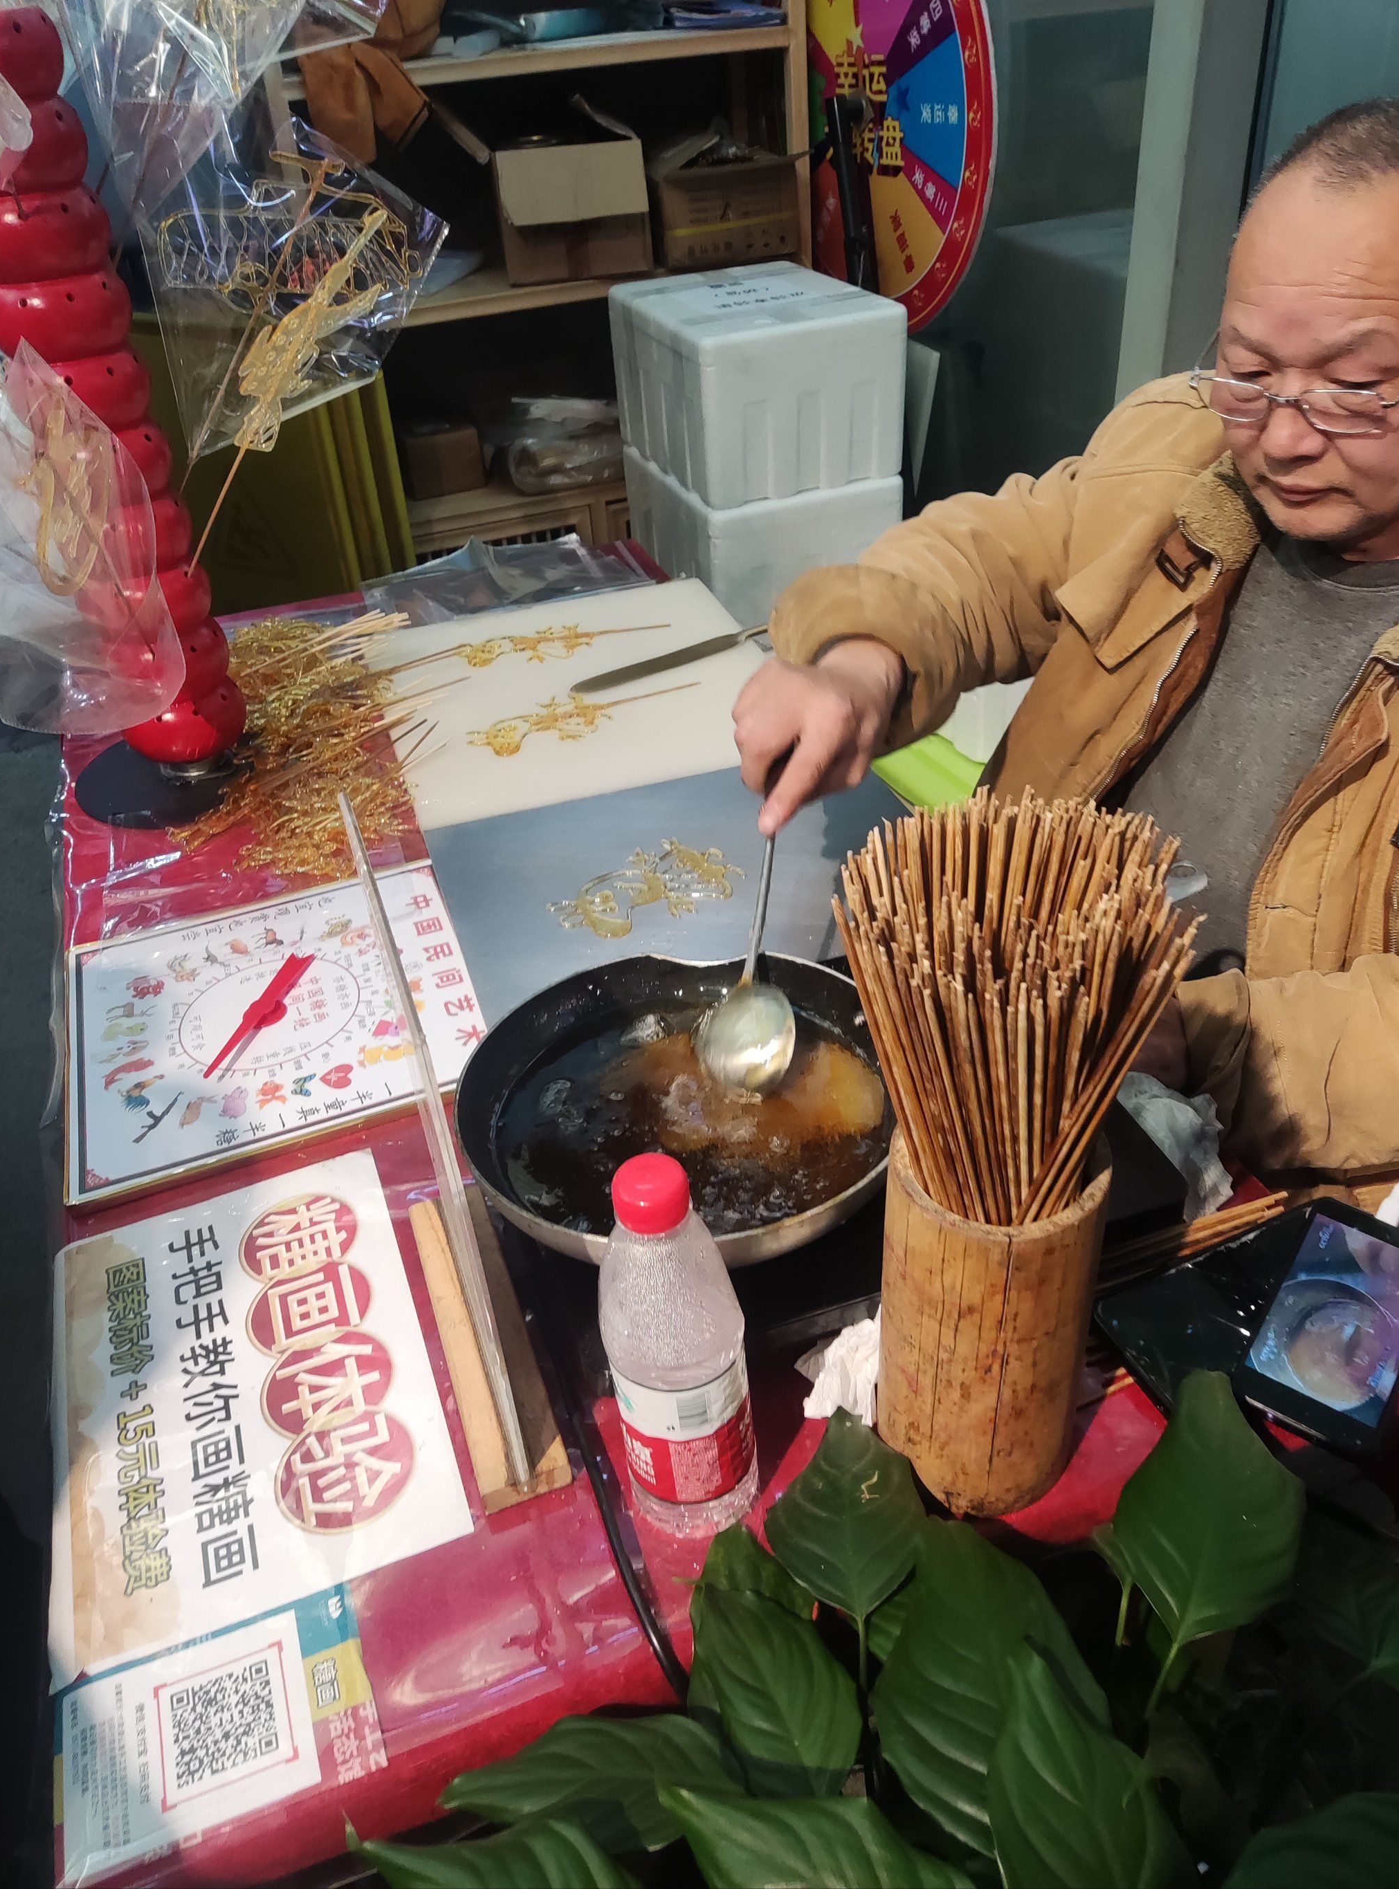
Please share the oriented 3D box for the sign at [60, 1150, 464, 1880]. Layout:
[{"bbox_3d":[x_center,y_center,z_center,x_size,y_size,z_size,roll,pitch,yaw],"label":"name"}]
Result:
[{"bbox_3d":[-0.244,0.266,0.737,0.204,0.014,0.389,-16,36,-14],"label":"sign"}]

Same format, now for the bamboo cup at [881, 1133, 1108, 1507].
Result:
[{"bbox_3d":[0.137,0.171,0.653,0.101,0.194,0.101,-4,35,3],"label":"bamboo cup"}]

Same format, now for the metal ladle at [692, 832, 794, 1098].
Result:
[{"bbox_3d":[0.039,-0.015,0.812,0.058,0.215,0.035,4,4,3],"label":"metal ladle"}]

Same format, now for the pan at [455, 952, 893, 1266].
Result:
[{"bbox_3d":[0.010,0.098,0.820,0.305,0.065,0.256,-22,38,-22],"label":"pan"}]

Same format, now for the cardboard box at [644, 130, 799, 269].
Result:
[{"bbox_3d":[0.006,-1.248,2.272,0.230,0.165,0.250,-15,36,-13],"label":"cardboard box"}]

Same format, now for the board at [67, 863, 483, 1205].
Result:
[{"bbox_3d":[-0.325,0.046,1.039,0.300,0.025,0.304,-15,36,-14],"label":"board"}]

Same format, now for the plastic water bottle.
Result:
[{"bbox_3d":[-0.011,0.185,0.634,0.067,0.215,0.067,-4,35,3],"label":"plastic water bottle"}]

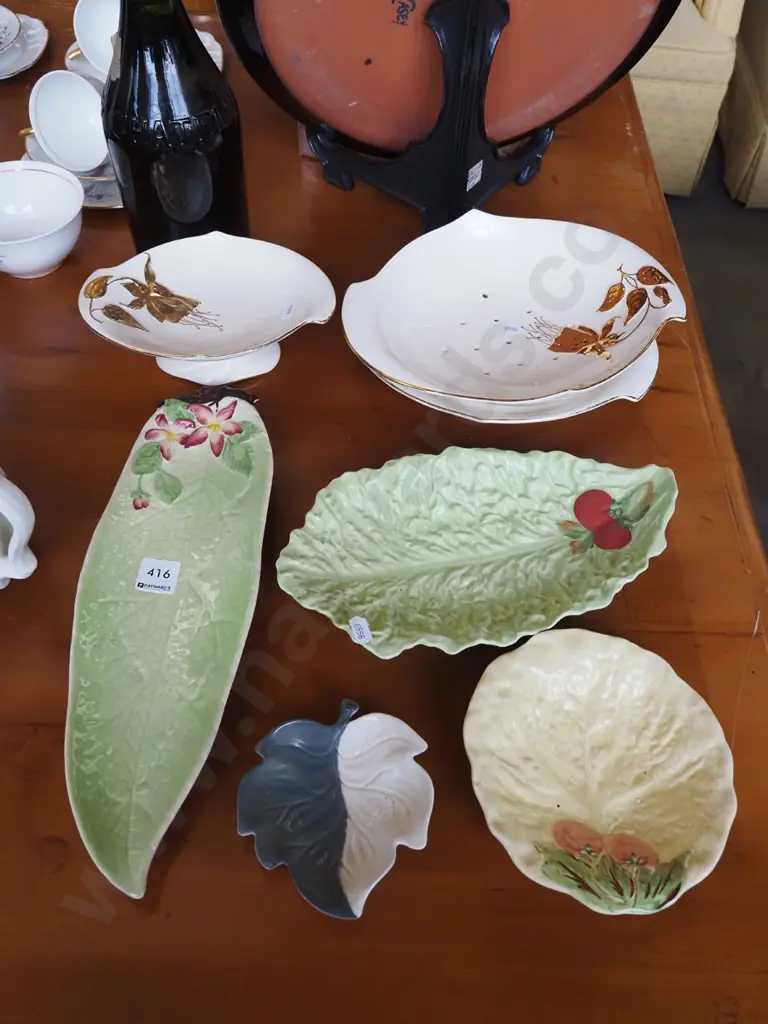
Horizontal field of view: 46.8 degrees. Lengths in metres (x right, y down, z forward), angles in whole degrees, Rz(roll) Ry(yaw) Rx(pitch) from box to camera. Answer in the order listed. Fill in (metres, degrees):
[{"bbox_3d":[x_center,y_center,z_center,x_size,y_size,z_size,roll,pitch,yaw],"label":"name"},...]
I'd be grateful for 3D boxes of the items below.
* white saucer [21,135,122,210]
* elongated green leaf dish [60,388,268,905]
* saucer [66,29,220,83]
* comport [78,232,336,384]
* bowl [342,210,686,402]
[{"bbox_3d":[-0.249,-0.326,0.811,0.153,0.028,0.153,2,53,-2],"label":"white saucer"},{"bbox_3d":[-0.116,0.049,0.483,0.103,0.036,0.310,1,53,-2],"label":"elongated green leaf dish"},{"bbox_3d":[-0.245,-0.462,0.921,0.159,0.023,0.159,2,53,-2],"label":"saucer"},{"bbox_3d":[-0.129,-0.144,0.667,0.184,0.062,0.144,0,53,-4],"label":"comport"},{"bbox_3d":[0.084,-0.127,0.595,0.222,0.055,0.192,3,53,0],"label":"bowl"}]

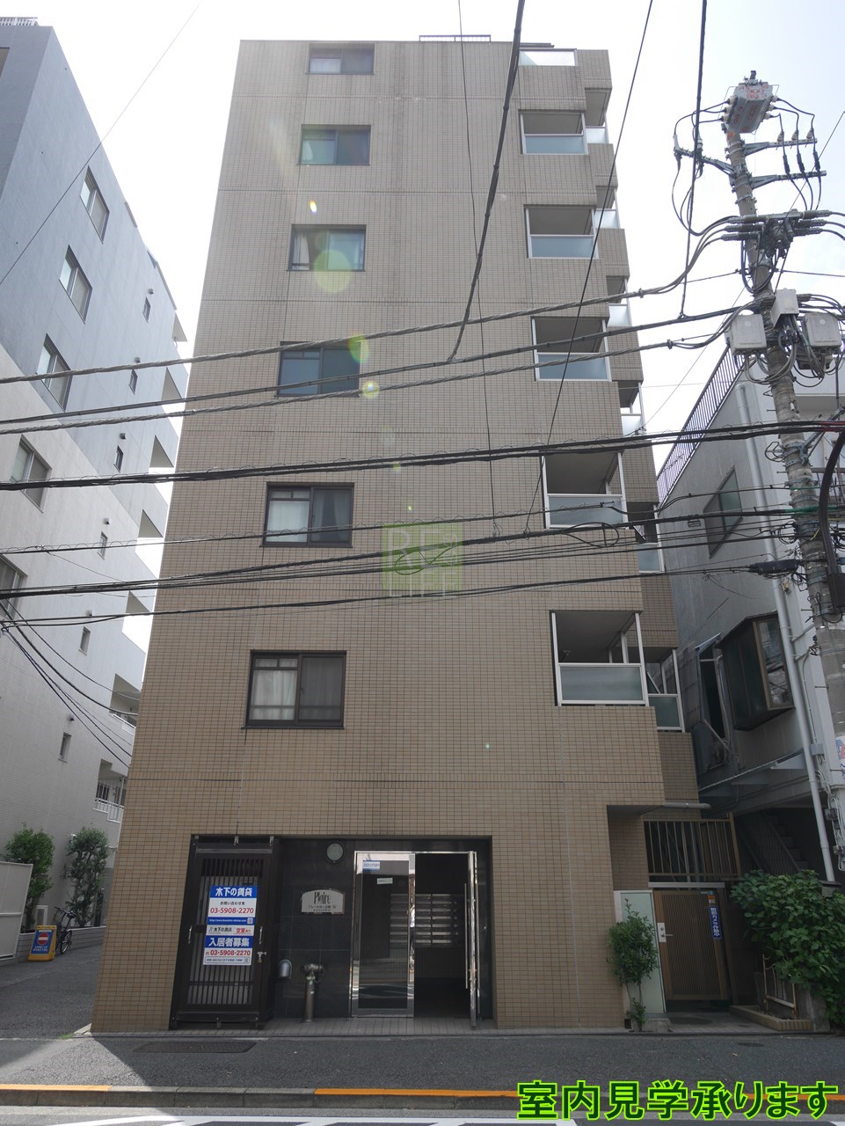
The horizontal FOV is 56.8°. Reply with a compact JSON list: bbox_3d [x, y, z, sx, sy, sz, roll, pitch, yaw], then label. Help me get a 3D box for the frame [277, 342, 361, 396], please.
[{"bbox_3d":[-1.770,-3.287,13.456,1.405,1.140,0.160,0,-23,0],"label":"frame"}]

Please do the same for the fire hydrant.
[{"bbox_3d":[-1.468,5.637,10.256,0.310,0.690,0.240,0,-23,0],"label":"fire hydrant"}]

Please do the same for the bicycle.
[{"bbox_3d":[-8.107,8.333,17.696,0.520,1.000,1.500,4,-24,-8],"label":"bicycle"}]

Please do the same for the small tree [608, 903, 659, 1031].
[{"bbox_3d":[2.595,4.928,9.583,0.640,1.430,0.560,0,-23,0],"label":"small tree"}]

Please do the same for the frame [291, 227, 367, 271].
[{"bbox_3d":[-1.752,-5.798,14.533,1.395,1.135,0.160,0,-23,0],"label":"frame"}]

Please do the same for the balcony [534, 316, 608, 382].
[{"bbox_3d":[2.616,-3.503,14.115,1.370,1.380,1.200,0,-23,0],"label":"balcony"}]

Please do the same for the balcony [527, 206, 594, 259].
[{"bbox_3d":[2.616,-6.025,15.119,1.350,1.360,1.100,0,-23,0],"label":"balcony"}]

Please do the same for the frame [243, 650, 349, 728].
[{"bbox_3d":[-1.803,1.816,11.249,1.400,1.120,0.140,0,-23,0],"label":"frame"}]

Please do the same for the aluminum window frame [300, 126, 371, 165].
[{"bbox_3d":[-1.732,-8.308,15.613,1.410,1.140,0.130,0,-23,0],"label":"aluminum window frame"}]

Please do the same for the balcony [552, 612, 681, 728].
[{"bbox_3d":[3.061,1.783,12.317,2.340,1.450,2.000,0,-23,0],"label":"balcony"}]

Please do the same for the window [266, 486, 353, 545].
[{"bbox_3d":[-1.786,-0.727,12.367,1.400,1.105,0.160,0,-23,0],"label":"window"}]

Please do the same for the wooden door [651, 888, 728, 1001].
[{"bbox_3d":[3.815,5.422,11.120,0.910,1.405,0.080,0,-23,0],"label":"wooden door"}]

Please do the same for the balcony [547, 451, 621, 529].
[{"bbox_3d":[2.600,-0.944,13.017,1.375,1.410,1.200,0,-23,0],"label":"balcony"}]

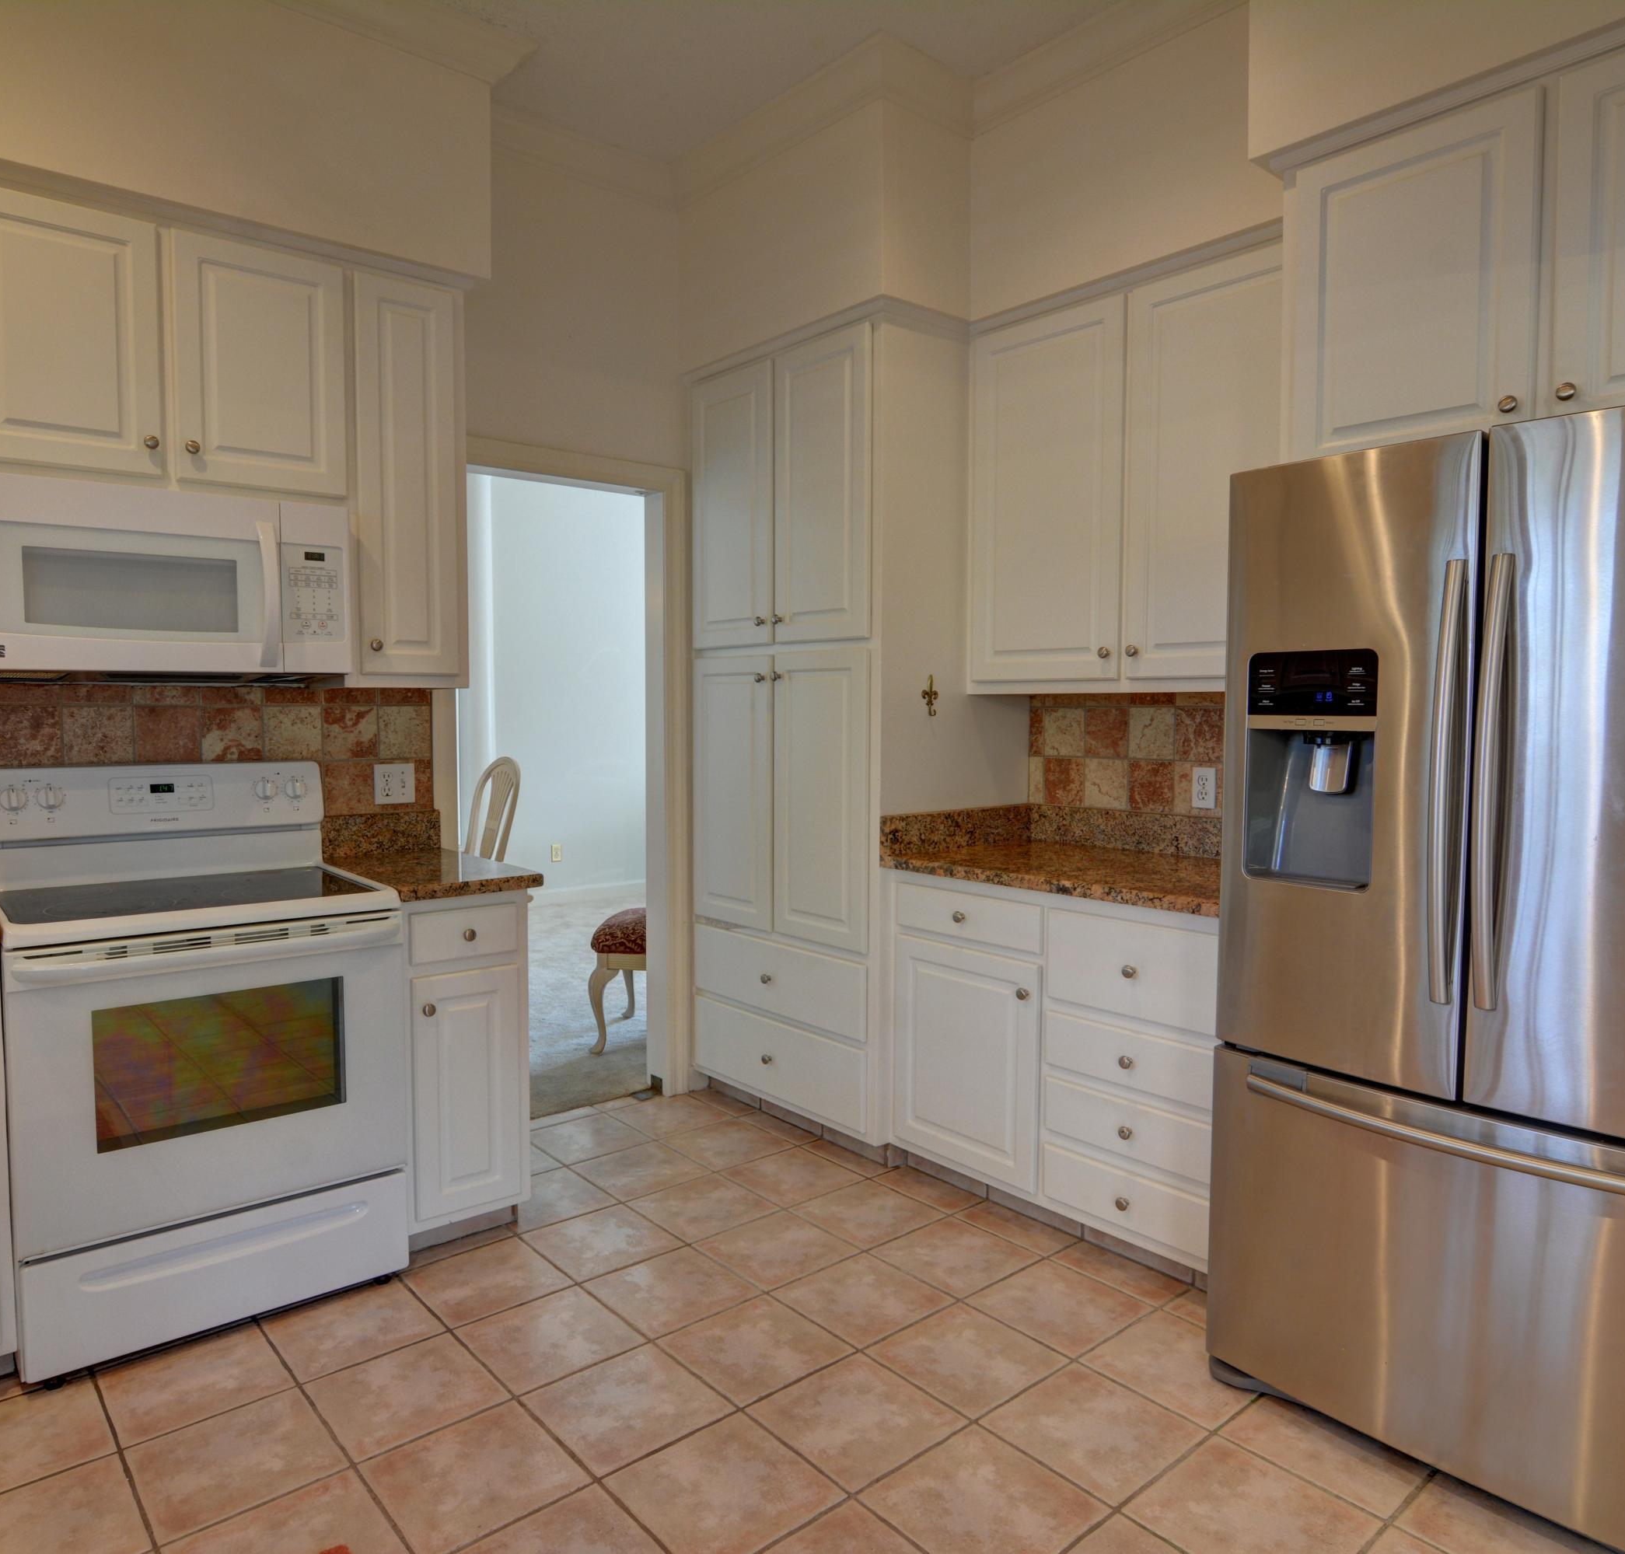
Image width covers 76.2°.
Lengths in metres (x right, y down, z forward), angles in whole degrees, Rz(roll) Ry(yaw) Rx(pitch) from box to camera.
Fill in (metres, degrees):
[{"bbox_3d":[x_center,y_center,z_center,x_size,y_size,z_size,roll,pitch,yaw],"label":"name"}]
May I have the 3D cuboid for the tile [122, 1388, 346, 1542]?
[{"bbox_3d":[-1.059,1.258,1.904,0.300,0.012,0.300,-3,5,-40],"label":"tile"}]

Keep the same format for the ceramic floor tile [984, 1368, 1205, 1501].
[{"bbox_3d":[0.536,1.244,1.974,0.302,0.010,0.302,-3,5,-41],"label":"ceramic floor tile"}]

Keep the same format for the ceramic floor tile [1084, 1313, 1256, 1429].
[{"bbox_3d":[0.773,1.230,2.157,0.302,0.010,0.302,-3,4,-41],"label":"ceramic floor tile"}]

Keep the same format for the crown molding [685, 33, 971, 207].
[{"bbox_3d":[-0.023,-1.952,3.246,0.383,0.131,1.048,-3,4,-43],"label":"crown molding"}]

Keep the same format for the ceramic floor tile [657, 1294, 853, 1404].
[{"bbox_3d":[-0.125,1.232,2.236,0.300,0.012,0.300,-3,5,-40],"label":"ceramic floor tile"}]

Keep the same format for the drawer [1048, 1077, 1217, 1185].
[{"bbox_3d":[0.916,0.828,2.612,0.460,0.140,0.465,-3,4,-43],"label":"drawer"}]

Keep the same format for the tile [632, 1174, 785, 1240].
[{"bbox_3d":[-0.301,1.193,2.869,0.300,0.012,0.300,-3,5,-40],"label":"tile"}]

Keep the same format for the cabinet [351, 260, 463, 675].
[{"bbox_3d":[-1.186,-0.794,2.929,0.291,1.075,0.325,-3,5,-41],"label":"cabinet"}]

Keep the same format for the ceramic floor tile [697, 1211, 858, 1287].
[{"bbox_3d":[-0.090,1.209,2.648,0.305,0.012,0.305,-3,4,-41],"label":"ceramic floor tile"}]

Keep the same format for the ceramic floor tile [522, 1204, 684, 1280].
[{"bbox_3d":[-0.542,1.197,2.671,0.302,0.010,0.302,-3,5,-41],"label":"ceramic floor tile"}]

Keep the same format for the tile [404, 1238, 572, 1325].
[{"bbox_3d":[-0.781,1.218,2.498,0.305,0.012,0.305,-3,4,-41],"label":"tile"}]

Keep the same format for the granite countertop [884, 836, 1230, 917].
[{"bbox_3d":[0.812,0.266,2.876,0.695,0.035,1.058,-3,4,-43],"label":"granite countertop"}]

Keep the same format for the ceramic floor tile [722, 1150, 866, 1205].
[{"bbox_3d":[-0.060,1.180,3.054,0.300,0.012,0.300,-3,5,-40],"label":"ceramic floor tile"}]

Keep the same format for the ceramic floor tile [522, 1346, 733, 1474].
[{"bbox_3d":[-0.366,1.245,2.051,0.300,0.012,0.300,-3,5,-40],"label":"ceramic floor tile"}]

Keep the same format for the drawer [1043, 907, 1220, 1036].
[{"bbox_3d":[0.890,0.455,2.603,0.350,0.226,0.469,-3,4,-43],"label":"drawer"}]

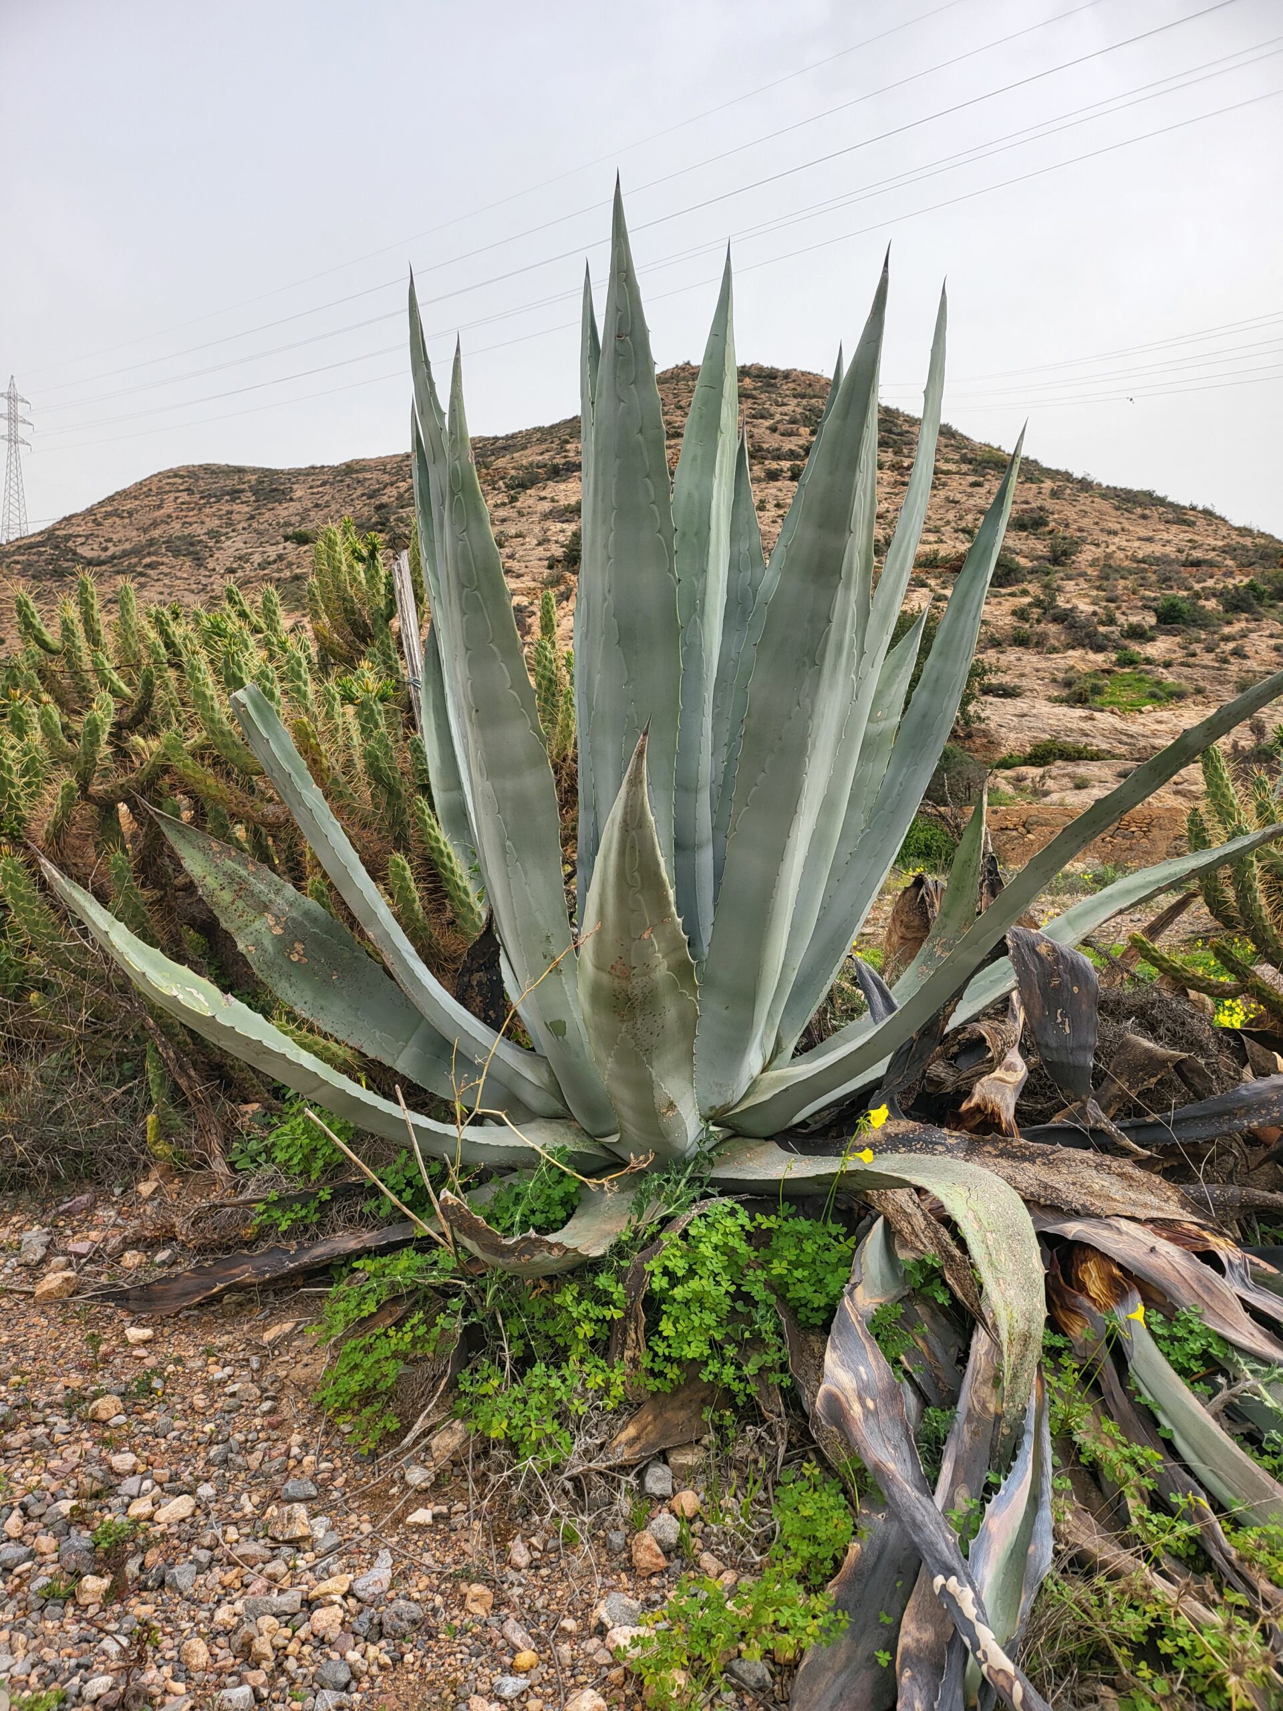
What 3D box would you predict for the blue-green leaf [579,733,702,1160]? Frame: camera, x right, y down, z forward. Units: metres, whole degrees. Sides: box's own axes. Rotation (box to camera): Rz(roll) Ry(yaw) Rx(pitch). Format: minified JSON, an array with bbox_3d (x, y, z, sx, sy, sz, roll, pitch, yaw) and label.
[{"bbox_3d":[0.008,0.161,1.910,0.190,0.748,0.120,-1,20,0],"label":"blue-green leaf"}]

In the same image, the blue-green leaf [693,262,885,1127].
[{"bbox_3d":[0.274,-0.261,2.050,0.200,1.473,0.140,7,7,-20],"label":"blue-green leaf"}]

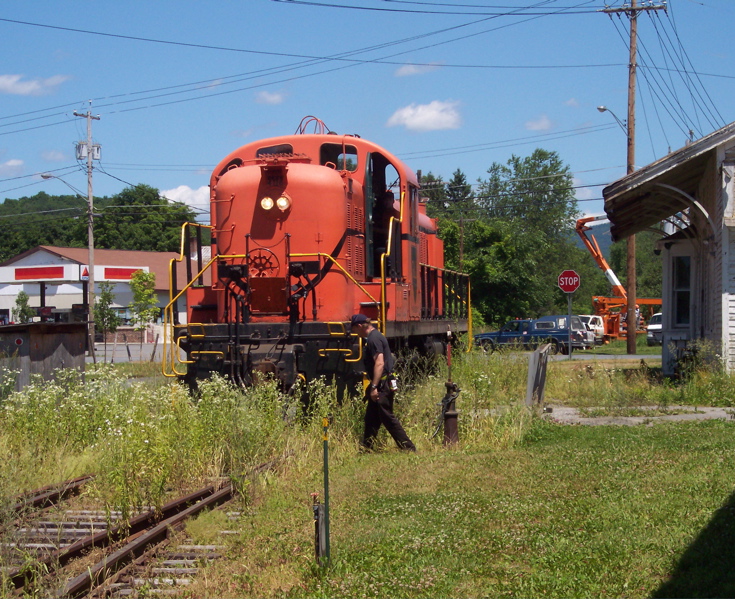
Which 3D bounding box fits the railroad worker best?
[{"bbox_3d":[0.197,1.022,25.300,0.800,1.700,0.560,0,0,9],"label":"railroad worker"}]

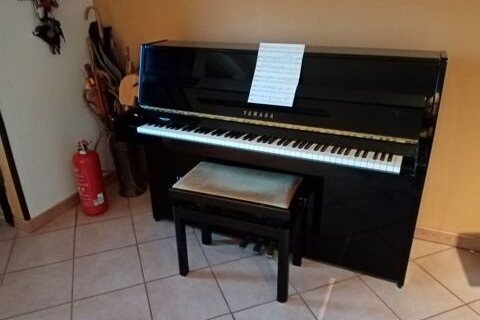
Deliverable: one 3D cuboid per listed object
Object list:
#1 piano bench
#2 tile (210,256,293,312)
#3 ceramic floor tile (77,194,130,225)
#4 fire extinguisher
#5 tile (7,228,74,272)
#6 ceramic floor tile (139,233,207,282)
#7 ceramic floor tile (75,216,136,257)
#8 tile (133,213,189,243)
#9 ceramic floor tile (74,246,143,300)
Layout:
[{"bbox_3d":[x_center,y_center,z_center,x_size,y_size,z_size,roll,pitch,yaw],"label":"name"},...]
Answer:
[{"bbox_3d":[0.000,0.331,1.790,0.591,0.512,0.324,8,25,19],"label":"piano bench"},{"bbox_3d":[0.061,0.604,1.814,0.334,0.010,0.334,-9,25,-19],"label":"tile"},{"bbox_3d":[-0.931,0.335,2.469,0.334,0.010,0.334,-9,25,-19],"label":"ceramic floor tile"},{"bbox_3d":[-0.980,0.108,2.343,0.168,0.507,0.172,12,26,27],"label":"fire extinguisher"},{"bbox_3d":[-1.127,0.508,2.069,0.334,0.010,0.334,-9,25,-19],"label":"tile"},{"bbox_3d":[-0.375,0.531,1.996,0.334,0.010,0.334,-9,25,-19],"label":"ceramic floor tile"},{"bbox_3d":[-0.811,0.458,2.178,0.334,0.010,0.334,-9,25,-19],"label":"ceramic floor tile"},{"bbox_3d":[-0.495,0.408,2.287,0.334,0.010,0.334,-9,25,-19],"label":"tile"},{"bbox_3d":[-0.691,0.581,1.887,0.334,0.010,0.334,-9,25,-19],"label":"ceramic floor tile"}]

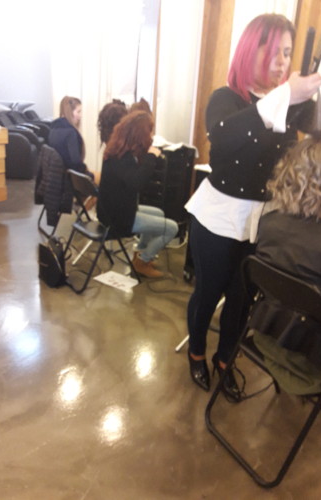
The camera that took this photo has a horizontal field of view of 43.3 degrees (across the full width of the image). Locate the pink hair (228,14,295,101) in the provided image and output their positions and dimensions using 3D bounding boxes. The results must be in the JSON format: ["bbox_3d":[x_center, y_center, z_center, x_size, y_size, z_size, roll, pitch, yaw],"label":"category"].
[{"bbox_3d":[0.377,-0.719,1.510,0.240,0.310,0.230,19,26,35],"label":"pink hair"}]

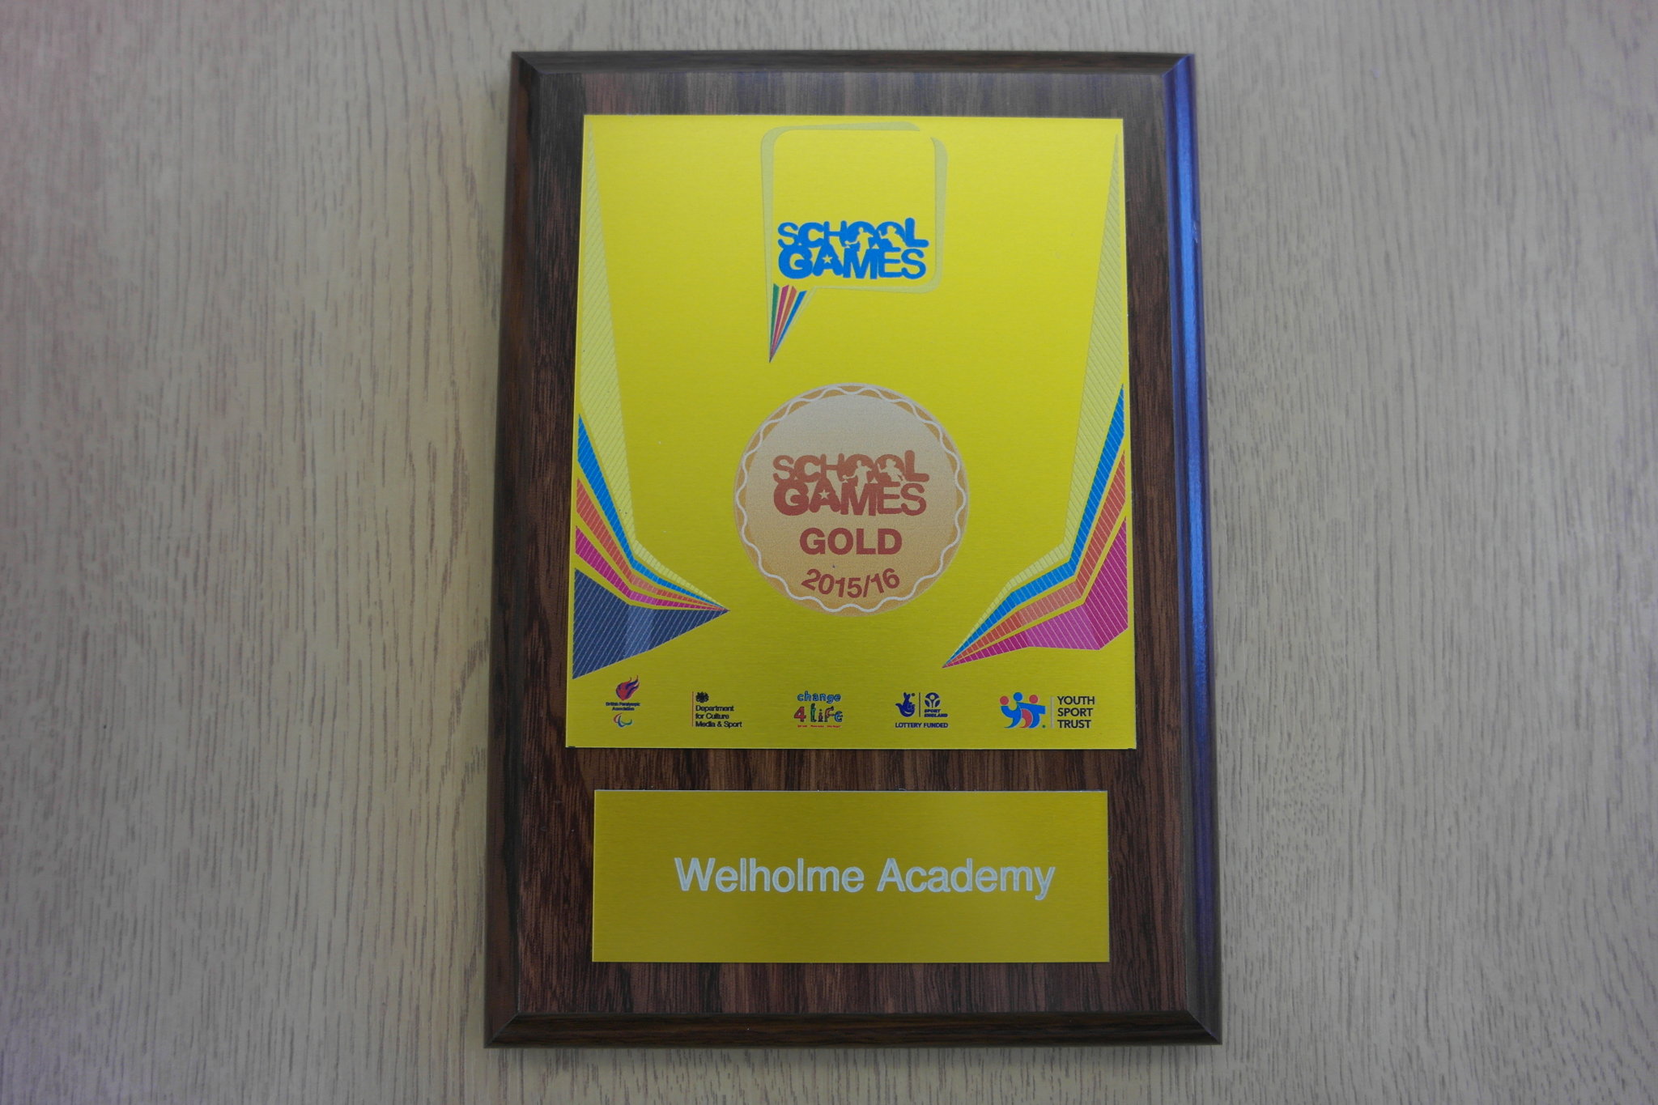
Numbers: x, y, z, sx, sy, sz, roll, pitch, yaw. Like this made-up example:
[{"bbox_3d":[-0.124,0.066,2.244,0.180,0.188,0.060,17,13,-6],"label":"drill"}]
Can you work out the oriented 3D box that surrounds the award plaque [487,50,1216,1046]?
[{"bbox_3d":[0.004,-0.004,0.201,0.128,0.013,0.180,0,85,0],"label":"award plaque"}]

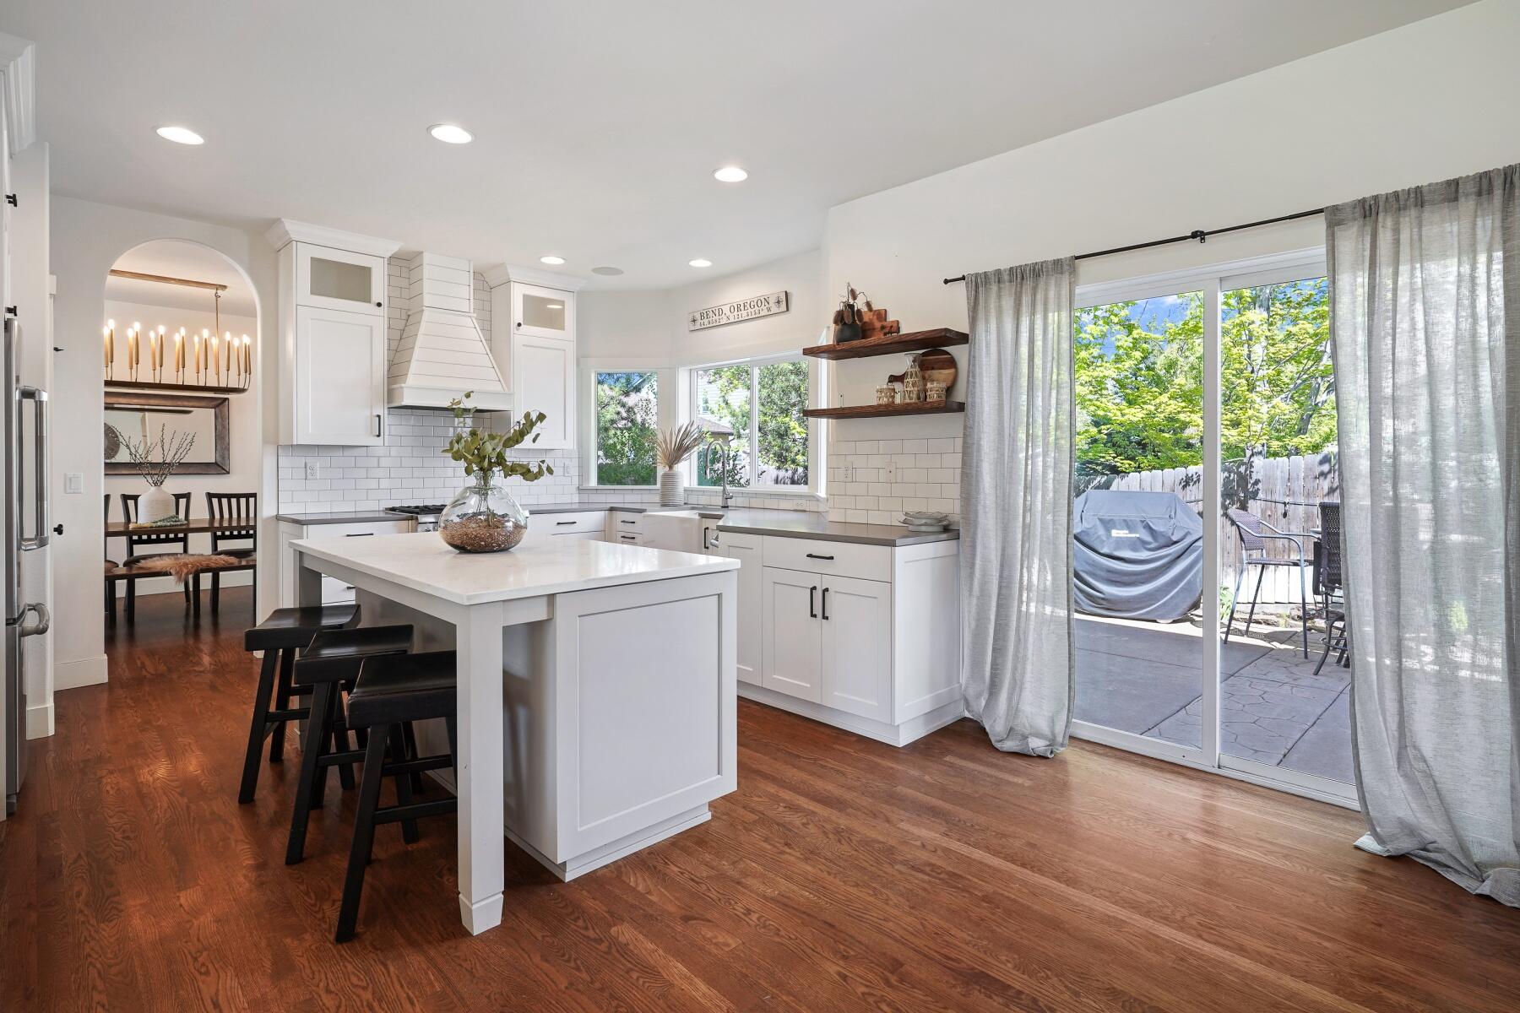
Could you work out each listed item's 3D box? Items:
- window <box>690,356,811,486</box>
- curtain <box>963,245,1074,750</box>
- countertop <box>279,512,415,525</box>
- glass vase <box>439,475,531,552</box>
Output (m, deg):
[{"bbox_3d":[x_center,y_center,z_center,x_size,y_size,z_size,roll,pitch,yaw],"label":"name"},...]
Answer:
[{"bbox_3d":[-0.100,-0.629,5.600,0.100,1.000,1.360,-3,4,-43],"label":"window"},{"bbox_3d":[1.147,-0.009,3.263,0.180,2.140,0.520,-3,4,-44],"label":"curtain"},{"bbox_3d":[-2.683,0.072,4.669,0.630,0.032,0.640,3,4,44],"label":"countertop"},{"bbox_3d":[-1.076,0.031,2.792,0.345,0.285,0.345,-3,4,-44],"label":"glass vase"}]

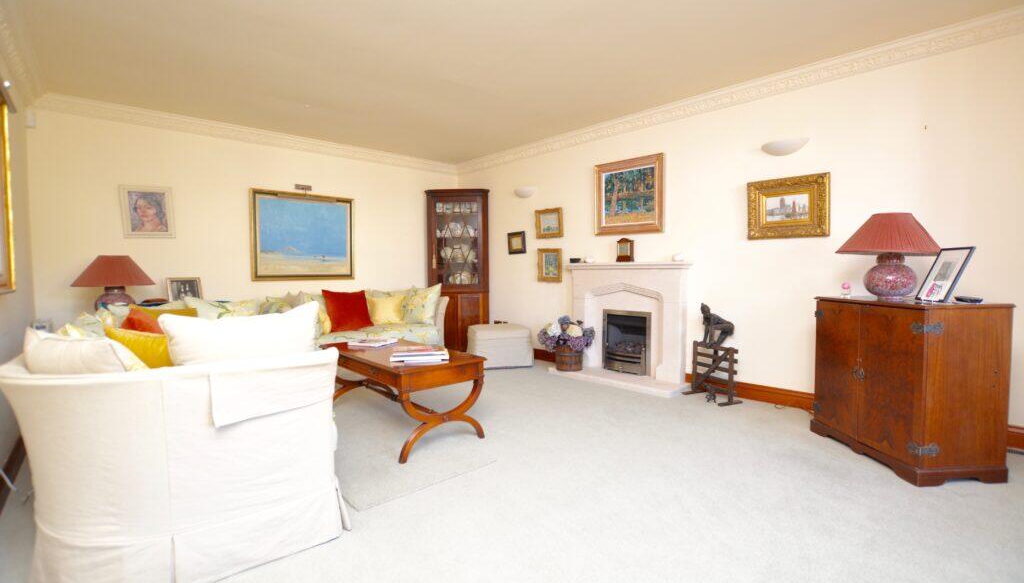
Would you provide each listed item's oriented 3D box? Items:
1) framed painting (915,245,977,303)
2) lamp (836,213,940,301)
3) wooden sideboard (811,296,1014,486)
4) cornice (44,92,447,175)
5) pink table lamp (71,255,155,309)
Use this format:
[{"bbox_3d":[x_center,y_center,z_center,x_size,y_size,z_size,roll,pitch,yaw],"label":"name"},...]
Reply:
[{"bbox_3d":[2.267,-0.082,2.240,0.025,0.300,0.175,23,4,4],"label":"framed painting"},{"bbox_3d":[2.162,-0.192,2.433,0.450,0.498,0.450,2,3,42],"label":"lamp"},{"bbox_3d":[2.127,0.476,2.355,0.455,0.845,0.705,0,3,-3],"label":"wooden sideboard"},{"bbox_3d":[-2.187,-1.540,4.490,3.857,0.105,0.090,-3,3,-39],"label":"cornice"},{"bbox_3d":[-2.949,0.000,3.150,0.450,0.530,0.450,0,3,0],"label":"pink table lamp"}]

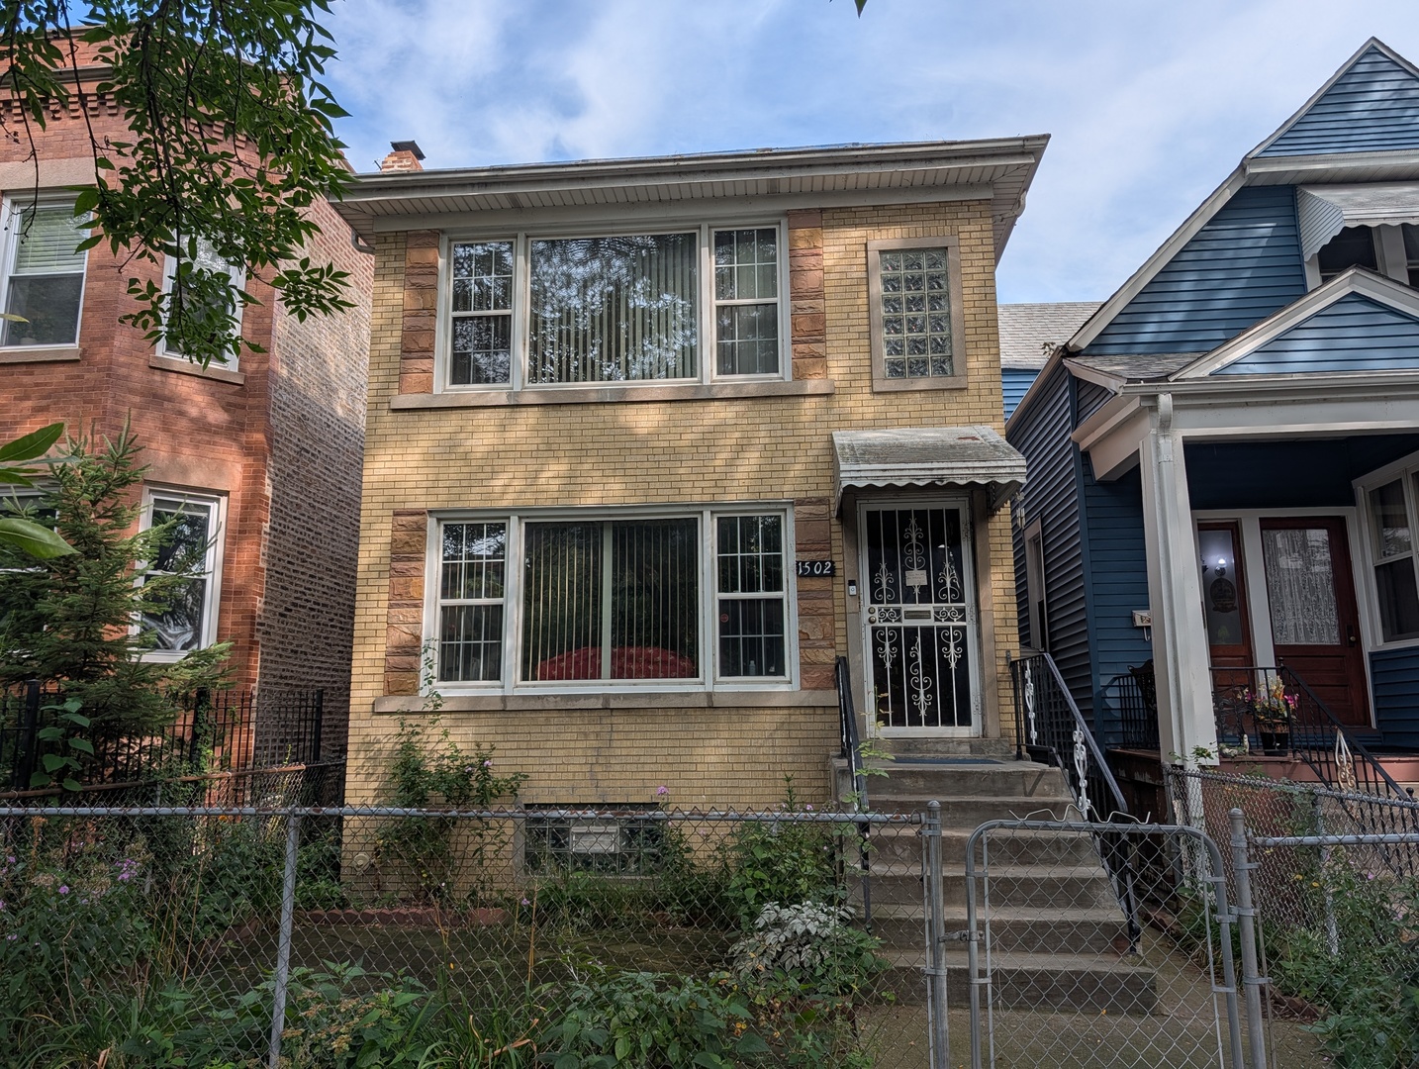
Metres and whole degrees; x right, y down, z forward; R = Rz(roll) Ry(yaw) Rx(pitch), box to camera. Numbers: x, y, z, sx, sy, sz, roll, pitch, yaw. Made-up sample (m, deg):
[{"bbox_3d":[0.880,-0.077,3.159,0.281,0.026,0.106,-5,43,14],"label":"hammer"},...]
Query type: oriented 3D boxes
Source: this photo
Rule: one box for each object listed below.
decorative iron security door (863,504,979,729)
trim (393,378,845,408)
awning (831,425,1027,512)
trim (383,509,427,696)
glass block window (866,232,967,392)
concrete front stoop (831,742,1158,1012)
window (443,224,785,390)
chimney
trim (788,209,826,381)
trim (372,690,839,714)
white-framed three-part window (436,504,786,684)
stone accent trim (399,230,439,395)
[{"bbox_3d":[1.810,0.709,8.513,0.951,2.035,0.070,-1,-10,5],"label":"decorative iron security door"},{"bbox_3d":[-0.911,-1.251,8.996,4.067,0.131,0.130,-1,-10,5],"label":"trim"},{"bbox_3d":[1.732,-0.641,8.036,1.373,0.788,1.180,-1,-10,5],"label":"awning"},{"bbox_3d":[-2.708,0.608,8.829,0.321,1.653,0.080,-1,-10,5],"label":"trim"},{"bbox_3d":[1.863,-1.972,8.897,0.818,1.431,0.120,-1,-10,5],"label":"glass block window"},{"bbox_3d":[1.686,2.117,6.705,1.615,1.255,2.860,-1,-10,5],"label":"concrete front stoop"},{"bbox_3d":[-0.906,-2.122,9.177,3.279,1.583,0.130,-1,-10,5],"label":"window"},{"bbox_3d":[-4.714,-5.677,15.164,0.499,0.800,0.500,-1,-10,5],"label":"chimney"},{"bbox_3d":[0.896,-2.183,8.990,0.314,1.632,0.080,-1,-10,5],"label":"trim"},{"bbox_3d":[-0.913,1.456,8.525,4.045,0.127,0.130,-1,-10,5],"label":"trim"},{"bbox_3d":[-0.887,0.562,8.704,3.313,1.639,0.140,-1,-10,5],"label":"white-framed three-part window"},{"bbox_3d":[-2.726,-2.094,9.300,0.319,1.634,0.080,-1,-10,5],"label":"stone accent trim"}]

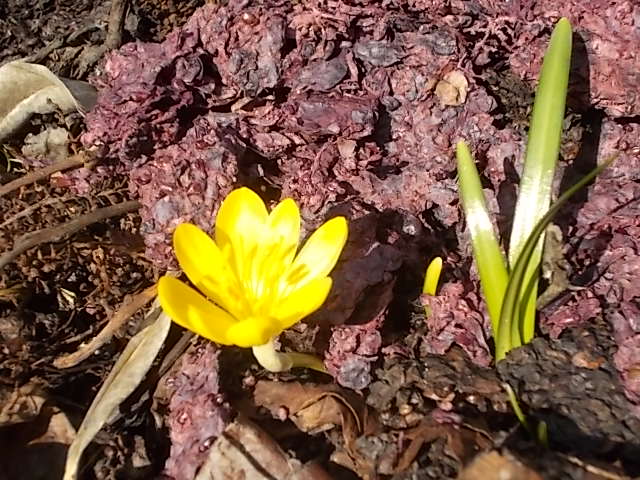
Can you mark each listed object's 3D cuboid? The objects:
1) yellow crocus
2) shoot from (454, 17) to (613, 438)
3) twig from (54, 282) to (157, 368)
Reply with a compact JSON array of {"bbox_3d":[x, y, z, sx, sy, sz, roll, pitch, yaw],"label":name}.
[{"bbox_3d":[-0.018,0.018,0.258,0.052,0.043,0.046,0,48,0],"label":"yellow crocus"},{"bbox_3d":[0.054,0.002,0.237,0.039,0.112,0.042,0,48,0],"label":"shoot"},{"bbox_3d":[-0.062,0.024,0.281,0.006,0.005,0.044,33,56,26],"label":"twig"}]

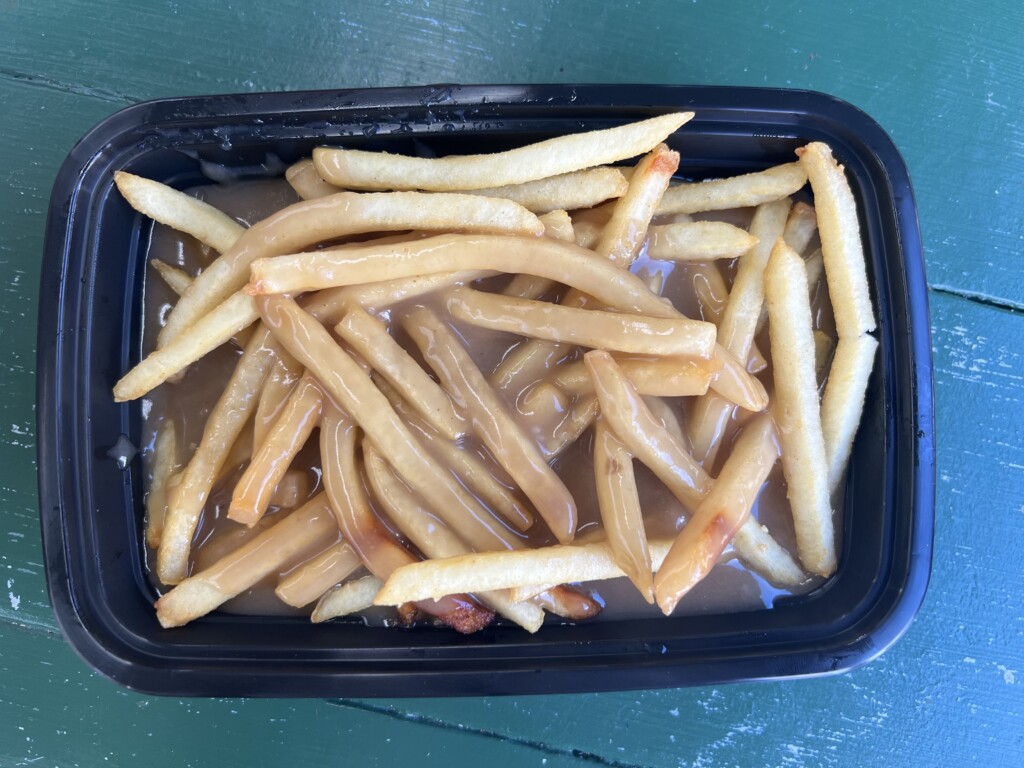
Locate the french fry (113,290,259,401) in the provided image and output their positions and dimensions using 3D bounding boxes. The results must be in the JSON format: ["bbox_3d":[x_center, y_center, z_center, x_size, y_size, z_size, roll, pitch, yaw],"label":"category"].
[{"bbox_3d":[-0.083,-0.011,0.199,0.046,0.009,0.007,-34,88,2],"label":"french fry"}]

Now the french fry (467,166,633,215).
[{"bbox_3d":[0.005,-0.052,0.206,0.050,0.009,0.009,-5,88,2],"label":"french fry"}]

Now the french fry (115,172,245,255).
[{"bbox_3d":[-0.085,-0.044,0.203,0.038,0.009,0.009,29,87,-11],"label":"french fry"}]

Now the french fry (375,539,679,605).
[{"bbox_3d":[0.006,0.049,0.202,0.081,0.010,0.010,-6,88,-3],"label":"french fry"}]

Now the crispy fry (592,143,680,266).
[{"bbox_3d":[0.033,-0.045,0.202,0.009,0.009,0.032,24,108,0],"label":"crispy fry"}]

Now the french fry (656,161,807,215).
[{"bbox_3d":[0.057,-0.052,0.205,0.045,0.009,0.009,-11,88,6],"label":"french fry"}]

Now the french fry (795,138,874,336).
[{"bbox_3d":[0.084,-0.037,0.200,0.011,0.010,0.049,-11,91,-1],"label":"french fry"}]

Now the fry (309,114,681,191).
[{"bbox_3d":[-0.003,-0.059,0.199,0.097,0.011,0.013,-5,88,5],"label":"fry"}]

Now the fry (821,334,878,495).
[{"bbox_3d":[0.088,0.010,0.204,0.010,0.010,0.043,5,101,0],"label":"fry"}]

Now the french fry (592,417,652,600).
[{"bbox_3d":[0.029,0.031,0.199,0.010,0.010,0.048,-11,84,-1],"label":"french fry"}]

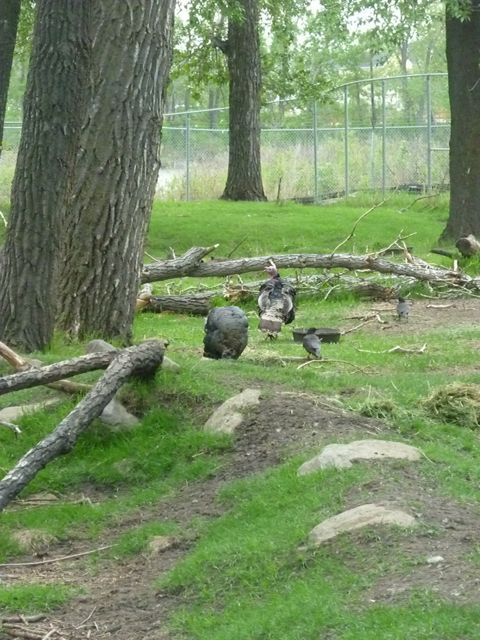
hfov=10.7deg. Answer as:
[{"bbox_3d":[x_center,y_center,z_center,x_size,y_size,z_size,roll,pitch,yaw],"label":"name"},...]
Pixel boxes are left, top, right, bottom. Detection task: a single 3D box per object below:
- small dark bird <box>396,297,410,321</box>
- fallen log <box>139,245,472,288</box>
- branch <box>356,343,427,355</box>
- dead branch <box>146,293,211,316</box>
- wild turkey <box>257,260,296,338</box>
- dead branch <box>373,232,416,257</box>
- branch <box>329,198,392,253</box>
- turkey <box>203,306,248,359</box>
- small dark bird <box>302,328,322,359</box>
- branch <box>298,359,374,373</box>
[{"bbox_3d":[1.906,-0.128,29.900,0.160,0.280,0.310,-1,4,-14],"label":"small dark bird"},{"bbox_3d":[0.846,-0.678,33.200,4.450,0.500,0.480,-1,4,-14],"label":"fallen log"},{"bbox_3d":[1.562,0.294,26.500,0.720,0.110,0.240,0,4,0],"label":"branch"},{"bbox_3d":[-0.718,-0.172,30.500,0.820,0.230,0.250,1,4,10],"label":"dead branch"},{"bbox_3d":[0.406,-0.222,27.800,0.430,0.840,0.620,0,4,6],"label":"wild turkey"},{"bbox_3d":[2.020,-0.981,33.600,0.580,0.320,0.250,0,4,0],"label":"dead branch"},{"bbox_3d":[1.571,-1.232,33.500,0.780,0.750,0.300,0,4,0],"label":"branch"},{"bbox_3d":[-0.147,0.132,26.100,0.460,0.550,0.700,-1,4,-8],"label":"turkey"},{"bbox_3d":[0.731,0.241,25.800,0.180,0.300,0.320,-1,4,-16],"label":"small dark bird"},{"bbox_3d":[0.923,0.444,25.100,0.740,0.100,0.320,0,4,0],"label":"branch"}]

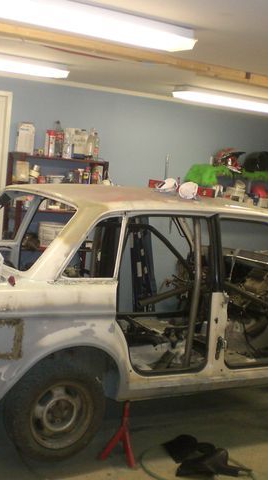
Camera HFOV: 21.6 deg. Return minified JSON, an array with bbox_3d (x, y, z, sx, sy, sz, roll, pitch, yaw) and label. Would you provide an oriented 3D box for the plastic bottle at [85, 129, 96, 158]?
[{"bbox_3d":[-0.408,-0.905,6.590,0.075,0.270,0.075,6,7,-1],"label":"plastic bottle"}]

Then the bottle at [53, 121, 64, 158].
[{"bbox_3d":[-0.683,-0.922,6.401,0.085,0.325,0.085,6,7,-1],"label":"bottle"}]

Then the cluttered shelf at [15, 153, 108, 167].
[{"bbox_3d":[-0.664,-0.746,6.435,0.880,0.050,0.280,1,8,-34],"label":"cluttered shelf"}]

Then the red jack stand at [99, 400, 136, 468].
[{"bbox_3d":[-0.096,1.164,4.259,0.220,0.390,0.220,2,8,-28],"label":"red jack stand"}]

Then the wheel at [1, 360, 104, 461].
[{"bbox_3d":[-0.462,1.033,4.203,0.610,0.610,0.190,2,8,-28],"label":"wheel"}]

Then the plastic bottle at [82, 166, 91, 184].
[{"bbox_3d":[-0.451,-0.591,6.645,0.060,0.190,0.060,1,8,-34],"label":"plastic bottle"}]

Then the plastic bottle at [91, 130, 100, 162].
[{"bbox_3d":[-0.360,-0.890,6.650,0.068,0.265,0.068,6,7,-1],"label":"plastic bottle"}]

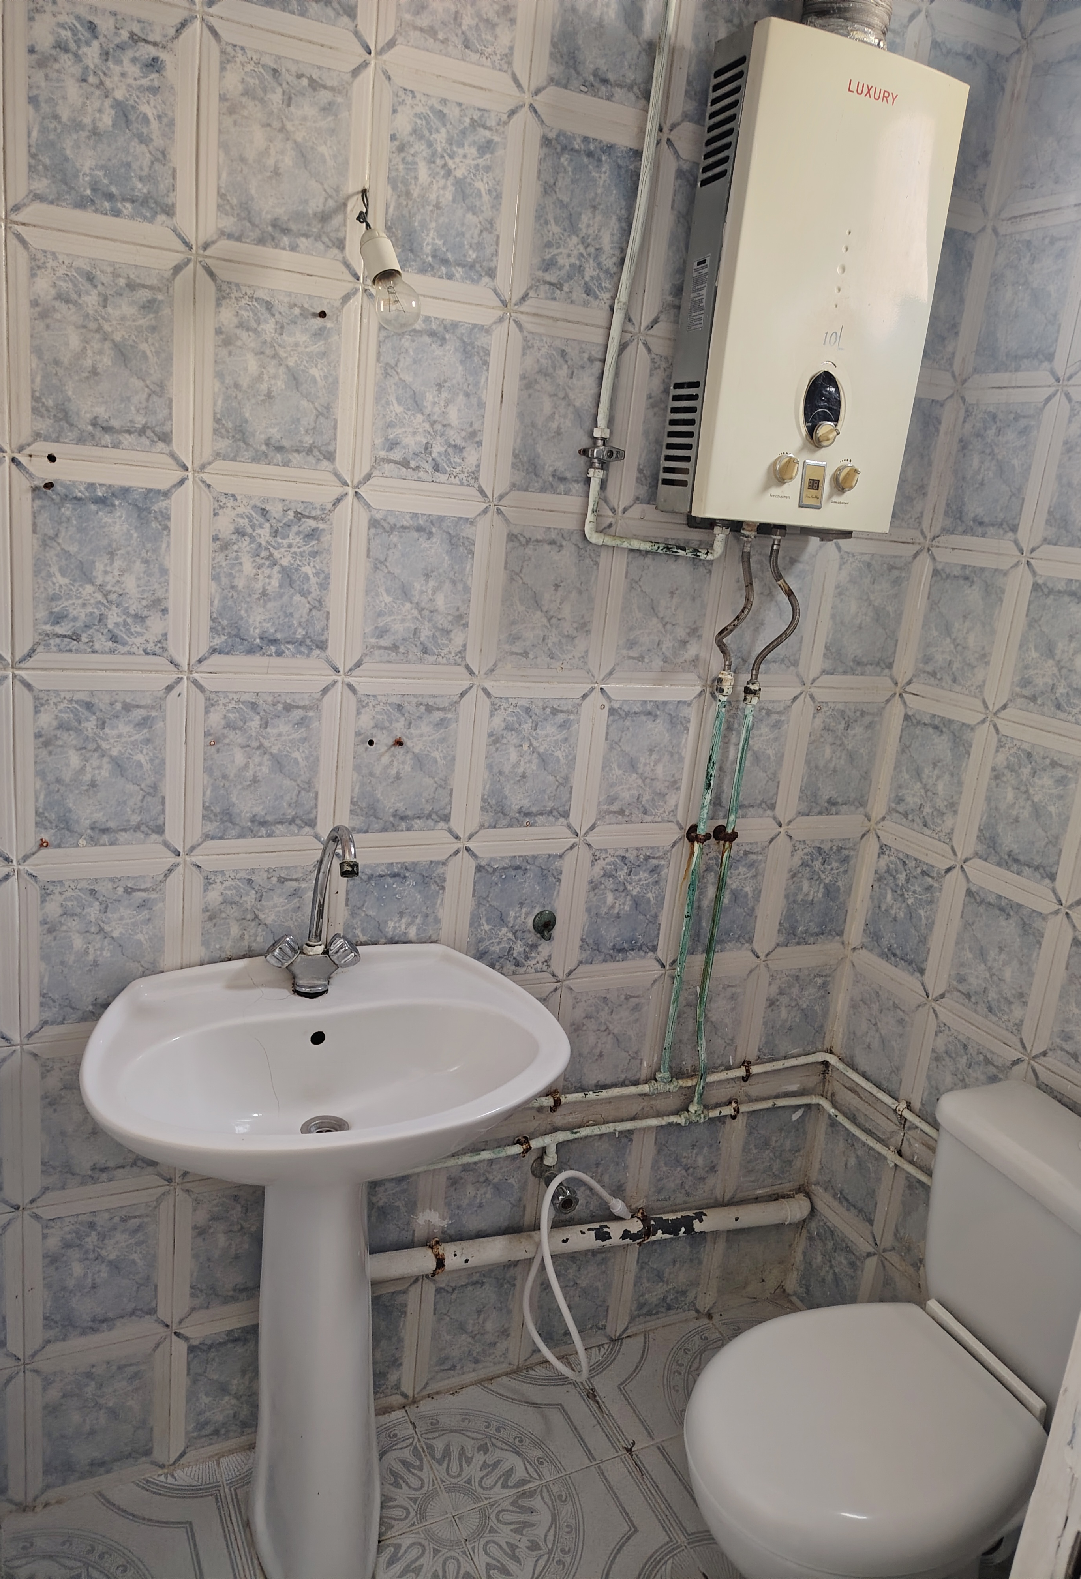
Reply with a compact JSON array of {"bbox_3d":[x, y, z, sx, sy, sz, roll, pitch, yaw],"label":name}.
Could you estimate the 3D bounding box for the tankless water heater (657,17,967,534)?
[{"bbox_3d":[0.380,-0.683,1.550,0.333,0.602,0.138,-1,16,-26],"label":"tankless water heater"}]

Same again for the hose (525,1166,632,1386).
[{"bbox_3d":[0.057,0.843,1.859,0.185,0.465,0.090,-1,16,-26],"label":"hose"}]

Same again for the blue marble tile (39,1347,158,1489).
[{"bbox_3d":[-0.660,0.937,1.647,0.156,0.205,0.012,-1,16,-26],"label":"blue marble tile"}]

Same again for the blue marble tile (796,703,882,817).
[{"bbox_3d":[0.520,-0.052,1.913,0.150,0.205,0.015,-1,16,-26],"label":"blue marble tile"}]

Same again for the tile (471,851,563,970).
[{"bbox_3d":[-0.041,0.202,1.731,0.156,0.205,0.012,-1,16,-26],"label":"tile"}]

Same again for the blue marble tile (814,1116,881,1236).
[{"bbox_3d":[0.587,0.697,2.061,0.012,0.204,0.157,-1,16,-26],"label":"blue marble tile"}]

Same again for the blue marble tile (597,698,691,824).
[{"bbox_3d":[0.166,-0.043,1.738,0.157,0.204,0.012,-1,16,-26],"label":"blue marble tile"}]

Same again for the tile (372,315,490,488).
[{"bbox_3d":[-0.142,-0.509,1.436,0.157,0.204,0.012,-1,16,-26],"label":"tile"}]

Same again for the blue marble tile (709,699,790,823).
[{"bbox_3d":[0.348,-0.047,1.830,0.150,0.205,0.015,-1,16,-26],"label":"blue marble tile"}]

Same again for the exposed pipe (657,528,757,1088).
[{"bbox_3d":[0.262,0.062,1.761,0.070,0.950,0.080,-1,16,-26],"label":"exposed pipe"}]

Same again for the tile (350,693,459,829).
[{"bbox_3d":[-0.194,-0.038,1.559,0.149,0.202,0.010,-1,16,-26],"label":"tile"}]

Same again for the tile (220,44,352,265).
[{"bbox_3d":[-0.300,-0.747,1.292,0.150,0.205,0.015,-1,16,-26],"label":"tile"}]

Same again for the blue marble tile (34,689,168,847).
[{"bbox_3d":[-0.557,-0.027,1.392,0.150,0.205,0.015,-1,16,-26],"label":"blue marble tile"}]

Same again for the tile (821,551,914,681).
[{"bbox_3d":[0.555,-0.291,1.855,0.157,0.204,0.012,-1,16,-26],"label":"tile"}]

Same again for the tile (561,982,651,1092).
[{"bbox_3d":[0.114,0.422,1.856,0.148,0.195,0.010,-1,16,-26],"label":"tile"}]

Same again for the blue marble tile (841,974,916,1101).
[{"bbox_3d":[0.624,0.457,2.020,0.012,0.207,0.161,-1,17,-26],"label":"blue marble tile"}]

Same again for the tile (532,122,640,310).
[{"bbox_3d":[0.060,-0.763,1.478,0.158,0.207,0.012,-1,17,-26],"label":"tile"}]

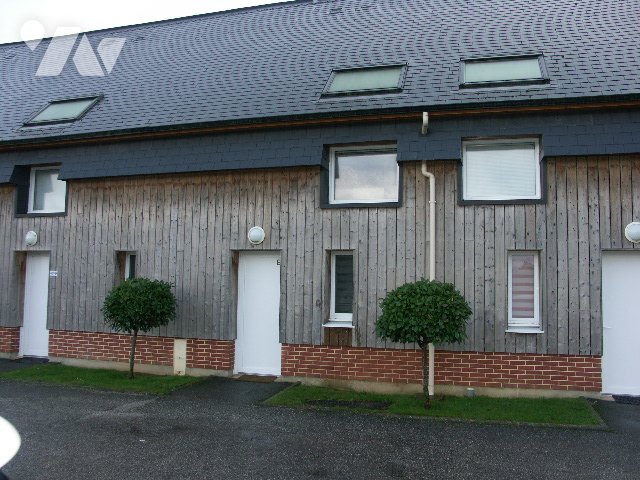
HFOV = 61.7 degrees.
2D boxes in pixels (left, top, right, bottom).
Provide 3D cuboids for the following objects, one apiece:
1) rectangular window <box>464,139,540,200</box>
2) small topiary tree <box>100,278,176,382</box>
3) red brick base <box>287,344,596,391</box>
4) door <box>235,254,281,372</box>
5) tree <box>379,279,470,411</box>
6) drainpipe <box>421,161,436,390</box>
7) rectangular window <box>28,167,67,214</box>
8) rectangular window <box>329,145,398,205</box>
[{"bbox_3d":[2.776,-1.075,8.203,1.130,0.930,0.080,0,-4,16],"label":"rectangular window"},{"bbox_3d":[-3.075,1.480,8.946,1.200,1.660,1.180,0,-4,16],"label":"small topiary tree"},{"bbox_3d":[1.681,1.916,8.206,4.750,0.510,0.200,0,-4,16],"label":"red brick base"},{"bbox_3d":[-1.043,1.242,9.171,0.890,2.120,0.080,0,-4,16],"label":"door"},{"bbox_3d":[1.448,1.429,7.418,1.280,1.770,1.250,0,-4,16],"label":"tree"},{"bbox_3d":[1.640,0.549,8.066,0.220,3.530,0.110,0,-4,16],"label":"drainpipe"},{"bbox_3d":[-5.302,-0.988,10.559,1.080,0.940,0.080,0,-4,16],"label":"rectangular window"},{"bbox_3d":[0.726,-1.068,8.802,1.160,0.950,0.080,0,-4,16],"label":"rectangular window"}]

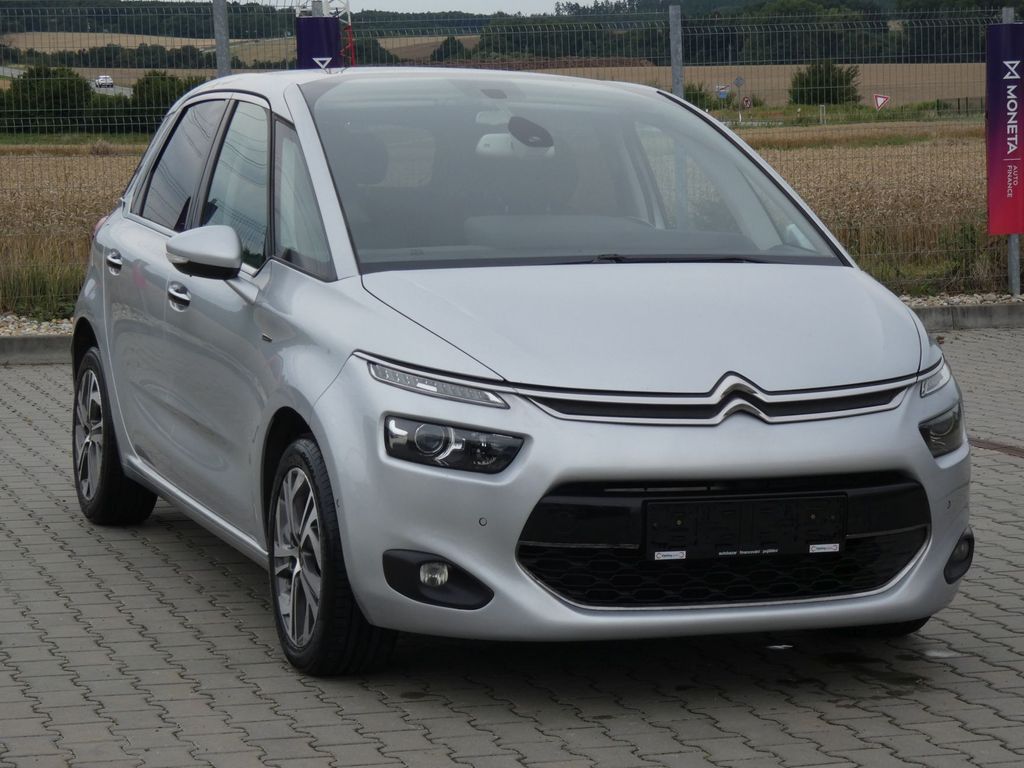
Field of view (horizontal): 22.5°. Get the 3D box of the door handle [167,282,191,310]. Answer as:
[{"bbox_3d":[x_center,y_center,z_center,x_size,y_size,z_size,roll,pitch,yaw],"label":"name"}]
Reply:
[{"bbox_3d":[-1.004,-0.260,7.725,0.050,0.080,0.210,-1,6,-20],"label":"door handle"}]

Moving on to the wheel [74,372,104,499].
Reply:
[{"bbox_3d":[-1.436,0.183,9.291,0.190,0.470,0.470,-1,6,-20],"label":"wheel"}]

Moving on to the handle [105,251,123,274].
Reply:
[{"bbox_3d":[-1.342,-0.405,8.656,0.050,0.080,0.210,-1,6,-20],"label":"handle"}]

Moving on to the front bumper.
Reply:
[{"bbox_3d":[0.453,0.265,6.409,1.790,0.650,0.640,-1,6,-20],"label":"front bumper"}]

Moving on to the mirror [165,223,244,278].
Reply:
[{"bbox_3d":[-0.850,-0.366,7.144,0.225,0.160,0.160,-1,6,-20],"label":"mirror"}]

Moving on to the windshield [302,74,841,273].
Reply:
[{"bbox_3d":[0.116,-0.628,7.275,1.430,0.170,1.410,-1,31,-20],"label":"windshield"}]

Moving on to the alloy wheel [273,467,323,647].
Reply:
[{"bbox_3d":[-0.472,0.448,6.692,0.190,0.470,0.470,-1,6,-20],"label":"alloy wheel"}]

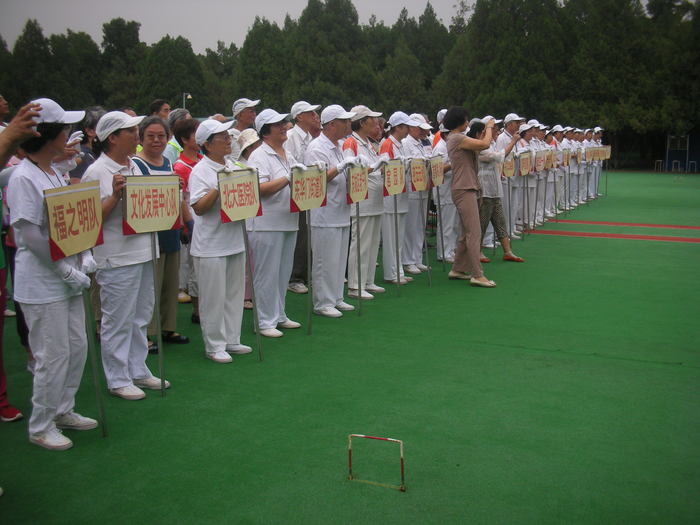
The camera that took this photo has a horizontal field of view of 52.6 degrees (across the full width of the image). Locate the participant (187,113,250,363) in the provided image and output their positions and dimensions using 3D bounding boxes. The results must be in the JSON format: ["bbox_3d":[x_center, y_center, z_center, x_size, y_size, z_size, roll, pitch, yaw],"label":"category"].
[{"bbox_3d":[-0.834,-0.138,4.615,0.360,1.545,0.470,5,11,25],"label":"participant"}]

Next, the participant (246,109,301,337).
[{"bbox_3d":[-0.565,-0.294,5.235,0.430,1.640,0.520,3,11,27],"label":"participant"}]

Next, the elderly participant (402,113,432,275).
[{"bbox_3d":[0.725,-0.732,7.523,0.370,1.668,0.470,5,11,26],"label":"elderly participant"}]

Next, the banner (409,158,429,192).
[{"bbox_3d":[0.659,-0.829,6.780,0.025,0.320,0.400,5,11,26],"label":"banner"}]

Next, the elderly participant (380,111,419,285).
[{"bbox_3d":[0.479,-0.634,6.983,0.430,1.670,0.500,5,11,32],"label":"elderly participant"}]

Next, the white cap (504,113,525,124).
[{"bbox_3d":[2.290,-2.005,9.853,0.280,0.150,0.190,4,11,28],"label":"white cap"}]

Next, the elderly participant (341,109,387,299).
[{"bbox_3d":[0.145,-0.549,6.427,0.380,1.703,0.480,5,11,26],"label":"elderly participant"}]

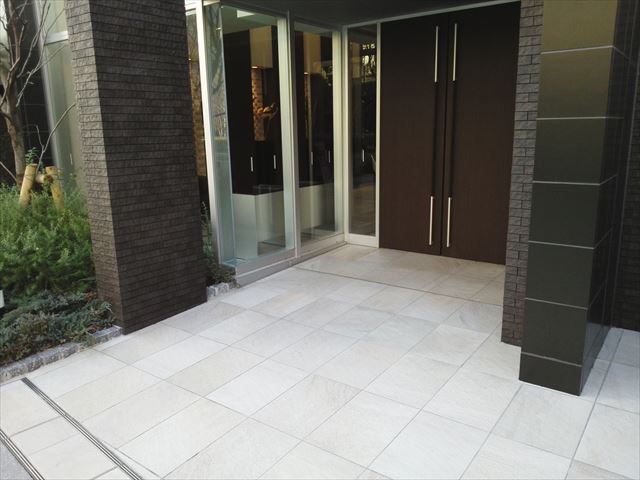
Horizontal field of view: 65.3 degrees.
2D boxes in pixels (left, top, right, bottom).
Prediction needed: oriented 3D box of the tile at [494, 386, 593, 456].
[{"bbox_3d":[1.258,1.000,2.797,0.400,0.020,0.600,8,17,36],"label":"tile"}]

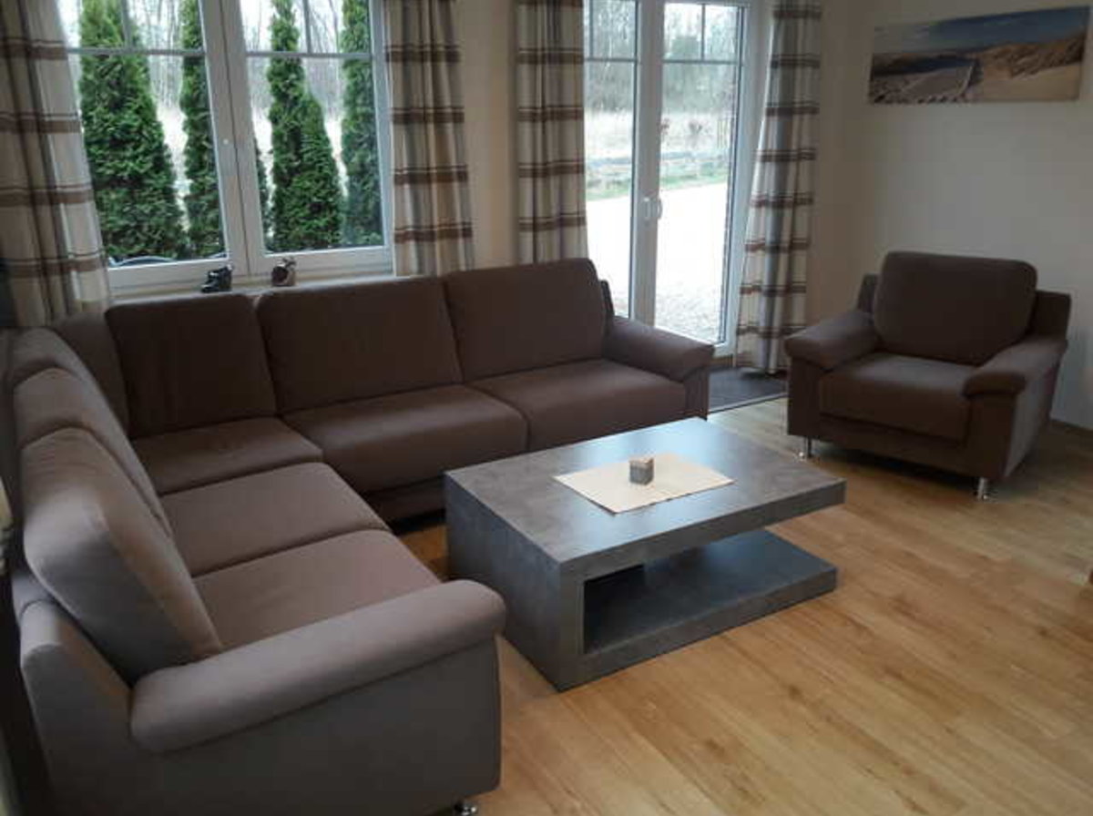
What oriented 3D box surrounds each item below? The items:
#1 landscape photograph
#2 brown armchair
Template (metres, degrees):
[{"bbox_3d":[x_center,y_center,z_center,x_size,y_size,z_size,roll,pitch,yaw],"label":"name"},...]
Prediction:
[{"bbox_3d":[2.177,-1.794,4.569,0.025,0.402,1.193,-11,21,-30],"label":"landscape photograph"},{"bbox_3d":[1.752,-0.219,4.083,0.985,0.900,0.828,13,23,36],"label":"brown armchair"}]

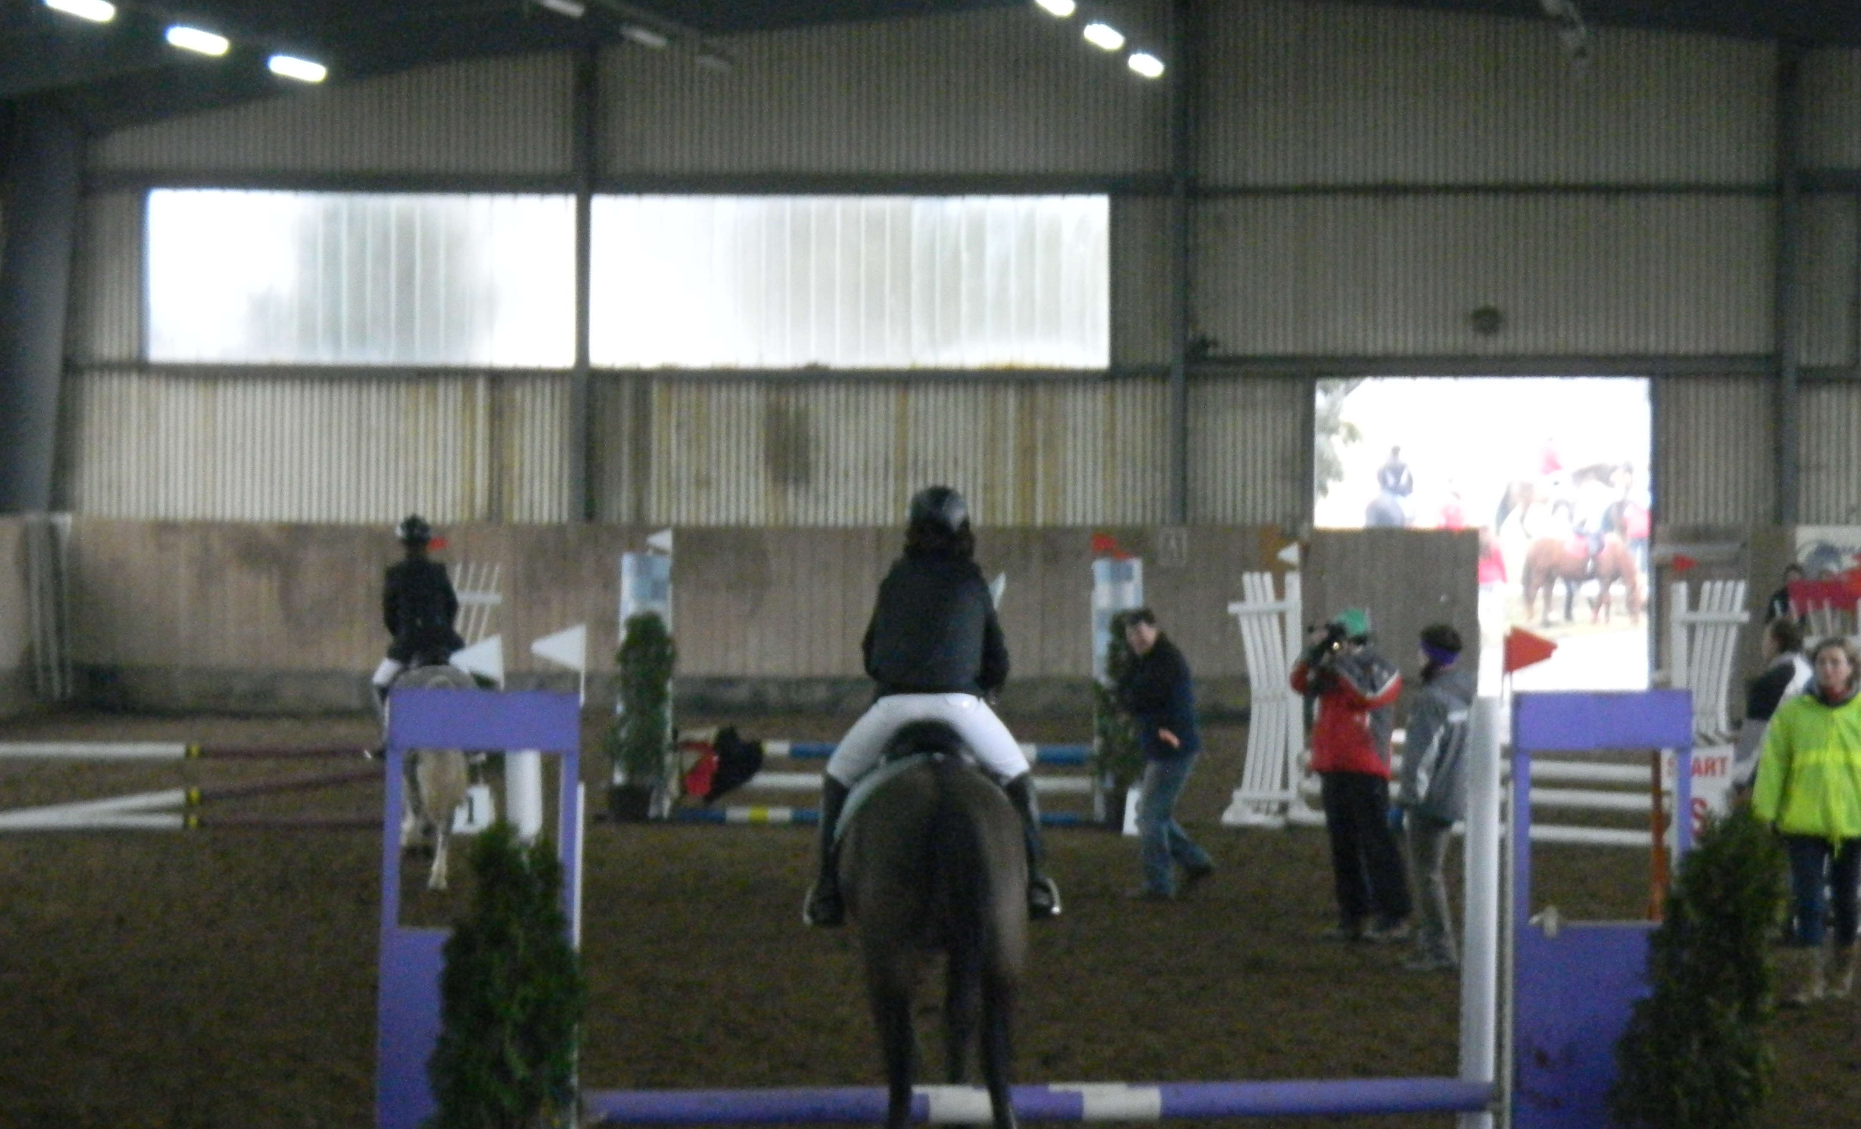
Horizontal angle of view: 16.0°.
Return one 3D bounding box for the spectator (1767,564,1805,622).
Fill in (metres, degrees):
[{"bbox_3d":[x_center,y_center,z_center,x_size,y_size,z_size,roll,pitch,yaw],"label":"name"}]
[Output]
[{"bbox_3d":[7.530,0.823,58.000,0.470,1.650,0.320,1,1,6],"label":"spectator"}]

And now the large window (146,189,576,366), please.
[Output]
[{"bbox_3d":[-5.716,-2.883,66.400,4.400,1.790,0.100,1,1,7],"label":"large window"}]

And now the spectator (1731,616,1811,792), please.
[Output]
[{"bbox_3d":[4.706,1.127,37.000,0.450,1.660,0.480,1,1,37],"label":"spectator"}]

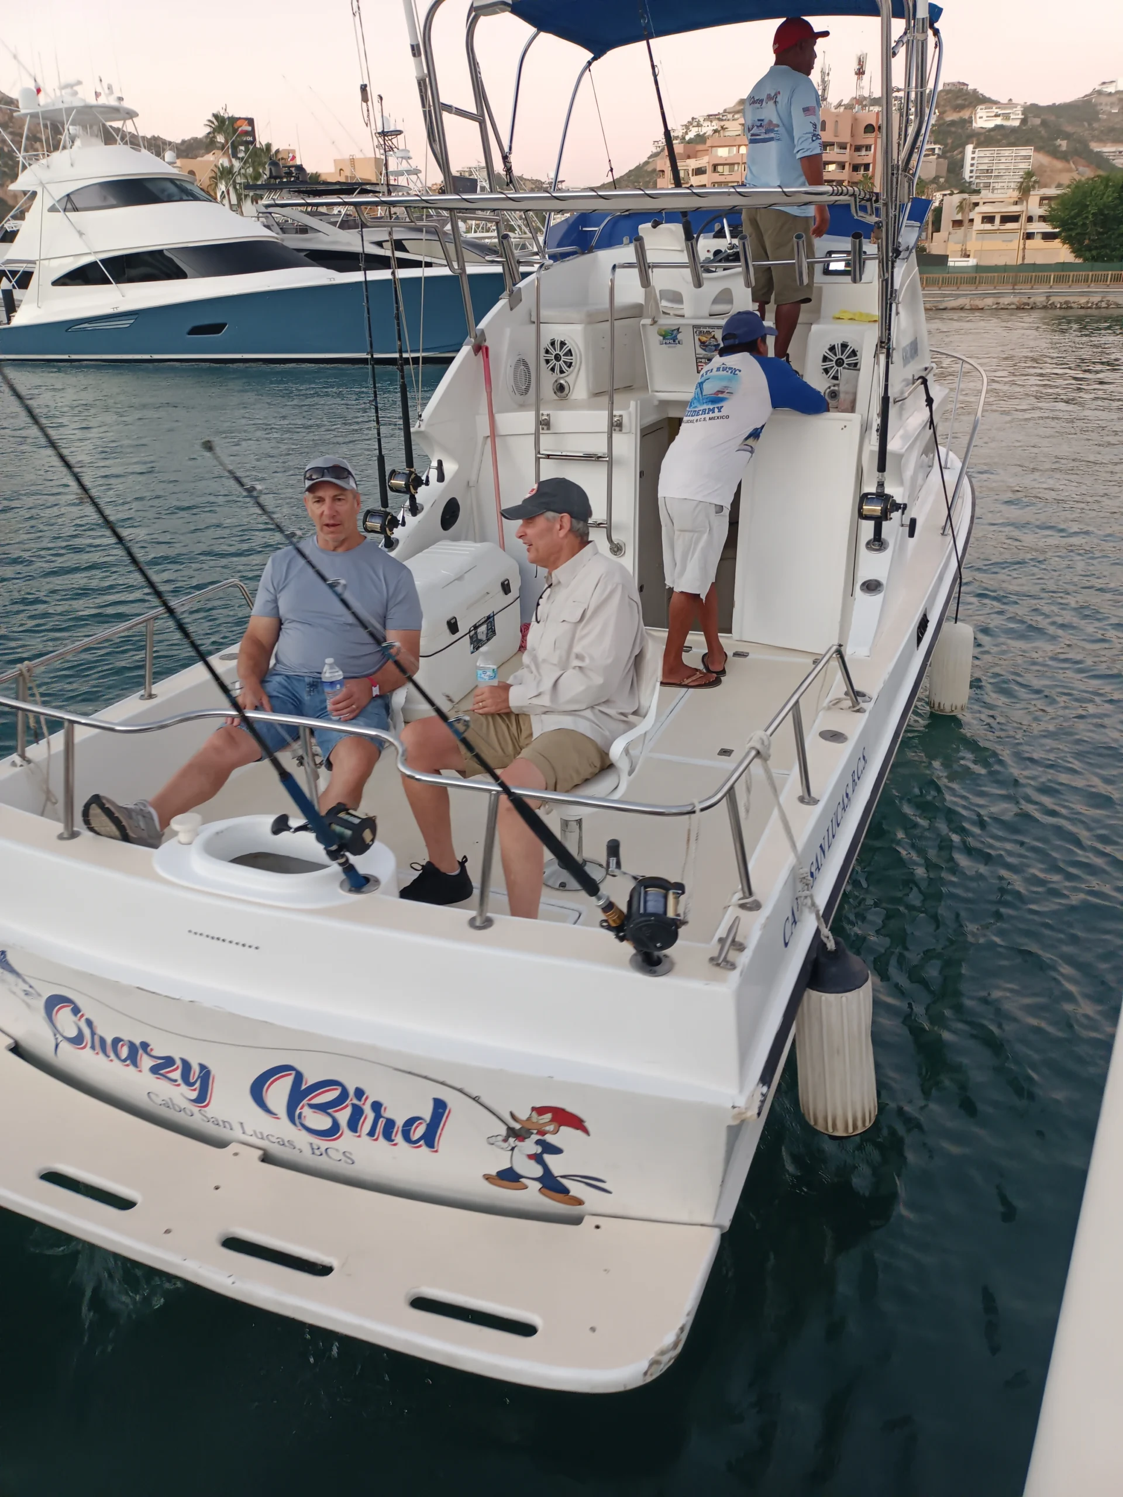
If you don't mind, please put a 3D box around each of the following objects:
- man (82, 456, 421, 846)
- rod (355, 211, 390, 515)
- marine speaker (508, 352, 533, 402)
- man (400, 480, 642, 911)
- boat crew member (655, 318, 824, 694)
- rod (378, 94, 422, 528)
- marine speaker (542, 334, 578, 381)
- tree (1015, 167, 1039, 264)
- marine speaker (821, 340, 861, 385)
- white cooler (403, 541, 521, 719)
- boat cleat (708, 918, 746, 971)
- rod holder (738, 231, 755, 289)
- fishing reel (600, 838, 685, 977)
[{"bbox_3d":[-0.923,-0.249,3.394,0.900,1.220,0.830,4,24,12],"label":"man"},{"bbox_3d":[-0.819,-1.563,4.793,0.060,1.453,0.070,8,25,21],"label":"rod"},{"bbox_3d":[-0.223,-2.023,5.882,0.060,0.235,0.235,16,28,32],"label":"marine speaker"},{"bbox_3d":[-0.105,-0.136,3.225,0.780,1.290,0.580,-12,26,-25],"label":"man"},{"bbox_3d":[0.830,-1.202,5.215,0.780,1.650,0.520,-17,29,-33],"label":"boat crew member"},{"bbox_3d":[-0.559,-1.424,3.739,0.140,1.454,0.120,-2,24,0],"label":"rod"},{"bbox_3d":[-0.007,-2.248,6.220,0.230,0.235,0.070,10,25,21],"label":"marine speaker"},{"bbox_3d":[52.299,-59.141,121.623,2.600,11.600,2.600,8,25,21],"label":"tree"},{"bbox_3d":[1.532,-2.113,5.905,0.220,0.235,0.080,8,25,21],"label":"marine speaker"},{"bbox_3d":[-0.597,-0.592,5.054,0.480,0.550,0.920,8,25,21],"label":"white cooler"},{"bbox_3d":[0.360,0.428,2.321,0.064,0.052,0.190,8,25,21],"label":"boat cleat"},{"bbox_3d":[0.874,-2.293,5.090,0.053,0.270,0.053,2,51,21],"label":"rod holder"},{"bbox_3d":[0.169,0.317,2.180,0.150,0.150,0.220,-1,59,24],"label":"fishing reel"}]

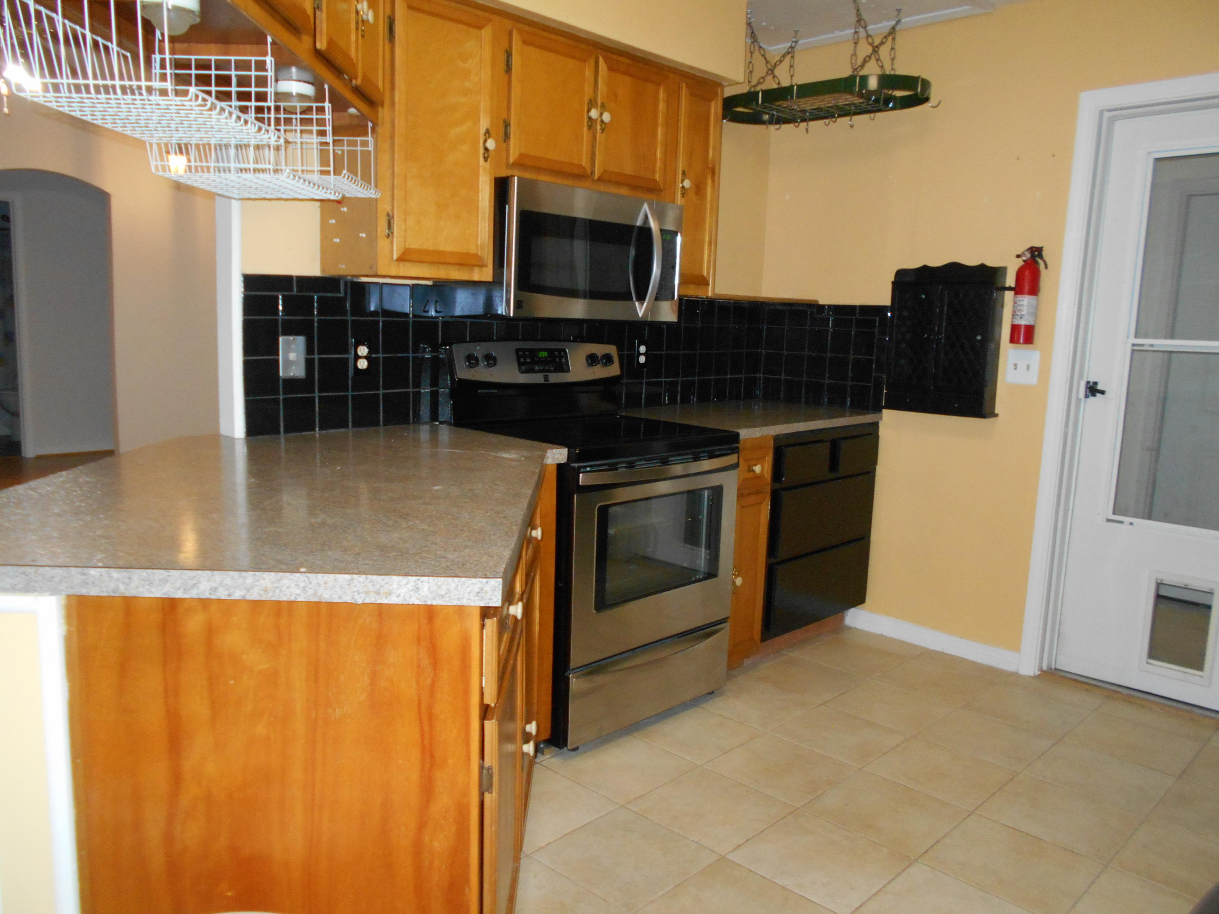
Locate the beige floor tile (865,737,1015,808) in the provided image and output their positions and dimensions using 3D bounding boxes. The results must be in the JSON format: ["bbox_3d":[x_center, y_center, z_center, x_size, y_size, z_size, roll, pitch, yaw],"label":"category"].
[{"bbox_3d":[0.966,0.922,2.670,0.322,0.010,0.322,9,11,44],"label":"beige floor tile"}]

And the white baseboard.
[{"bbox_3d":[1.298,0.737,3.731,0.014,0.081,0.744,-7,12,-45],"label":"white baseboard"}]

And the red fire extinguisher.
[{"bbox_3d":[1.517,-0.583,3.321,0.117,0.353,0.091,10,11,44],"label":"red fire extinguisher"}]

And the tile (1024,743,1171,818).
[{"bbox_3d":[1.440,0.942,2.694,0.328,0.010,0.328,10,11,44],"label":"tile"}]

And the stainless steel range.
[{"bbox_3d":[-0.056,0.237,3.060,0.697,1.190,0.755,10,11,44],"label":"stainless steel range"}]

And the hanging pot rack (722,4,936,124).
[{"bbox_3d":[0.804,-1.492,3.498,0.433,0.369,0.862,-7,12,-45],"label":"hanging pot rack"}]

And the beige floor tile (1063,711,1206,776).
[{"bbox_3d":[1.672,0.915,2.929,0.328,0.010,0.328,10,11,44],"label":"beige floor tile"}]

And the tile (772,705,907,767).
[{"bbox_3d":[0.735,0.888,2.916,0.328,0.010,0.328,10,11,44],"label":"tile"}]

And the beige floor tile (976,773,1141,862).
[{"bbox_3d":[1.209,0.968,2.463,0.325,0.010,0.325,10,12,44],"label":"beige floor tile"}]

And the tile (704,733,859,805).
[{"bbox_3d":[0.501,0.909,2.663,0.322,0.010,0.322,9,11,44],"label":"tile"}]

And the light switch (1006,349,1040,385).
[{"bbox_3d":[1.519,-0.329,3.367,0.115,0.117,0.014,9,11,44],"label":"light switch"}]

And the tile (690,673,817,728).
[{"bbox_3d":[0.496,0.844,3.124,0.322,0.010,0.322,9,11,44],"label":"tile"}]

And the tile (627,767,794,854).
[{"bbox_3d":[0.271,0.935,2.430,0.322,0.010,0.322,9,11,44],"label":"tile"}]

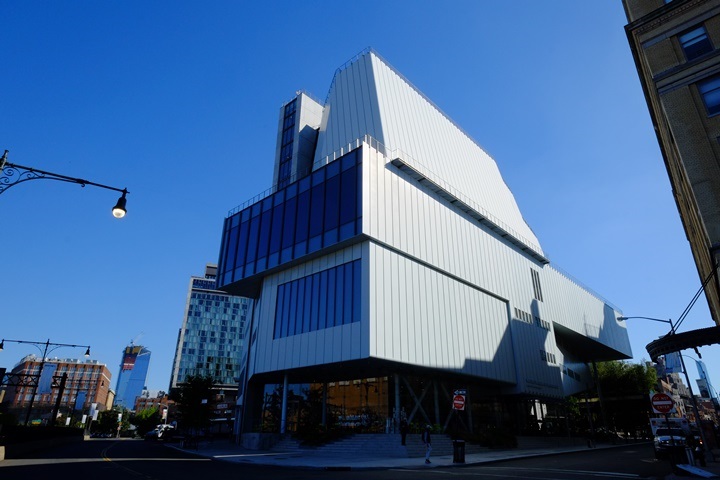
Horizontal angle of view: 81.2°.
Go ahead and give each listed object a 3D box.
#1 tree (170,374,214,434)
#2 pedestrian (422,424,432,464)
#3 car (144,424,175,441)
[{"bbox_3d":[-14.976,15.030,37.414,3.602,5.714,3.602,9,-25,-18],"label":"tree"},{"bbox_3d":[3.432,10.346,21.402,0.420,1.802,0.520,0,-23,1],"label":"pedestrian"},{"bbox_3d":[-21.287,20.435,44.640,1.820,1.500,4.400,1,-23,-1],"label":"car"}]

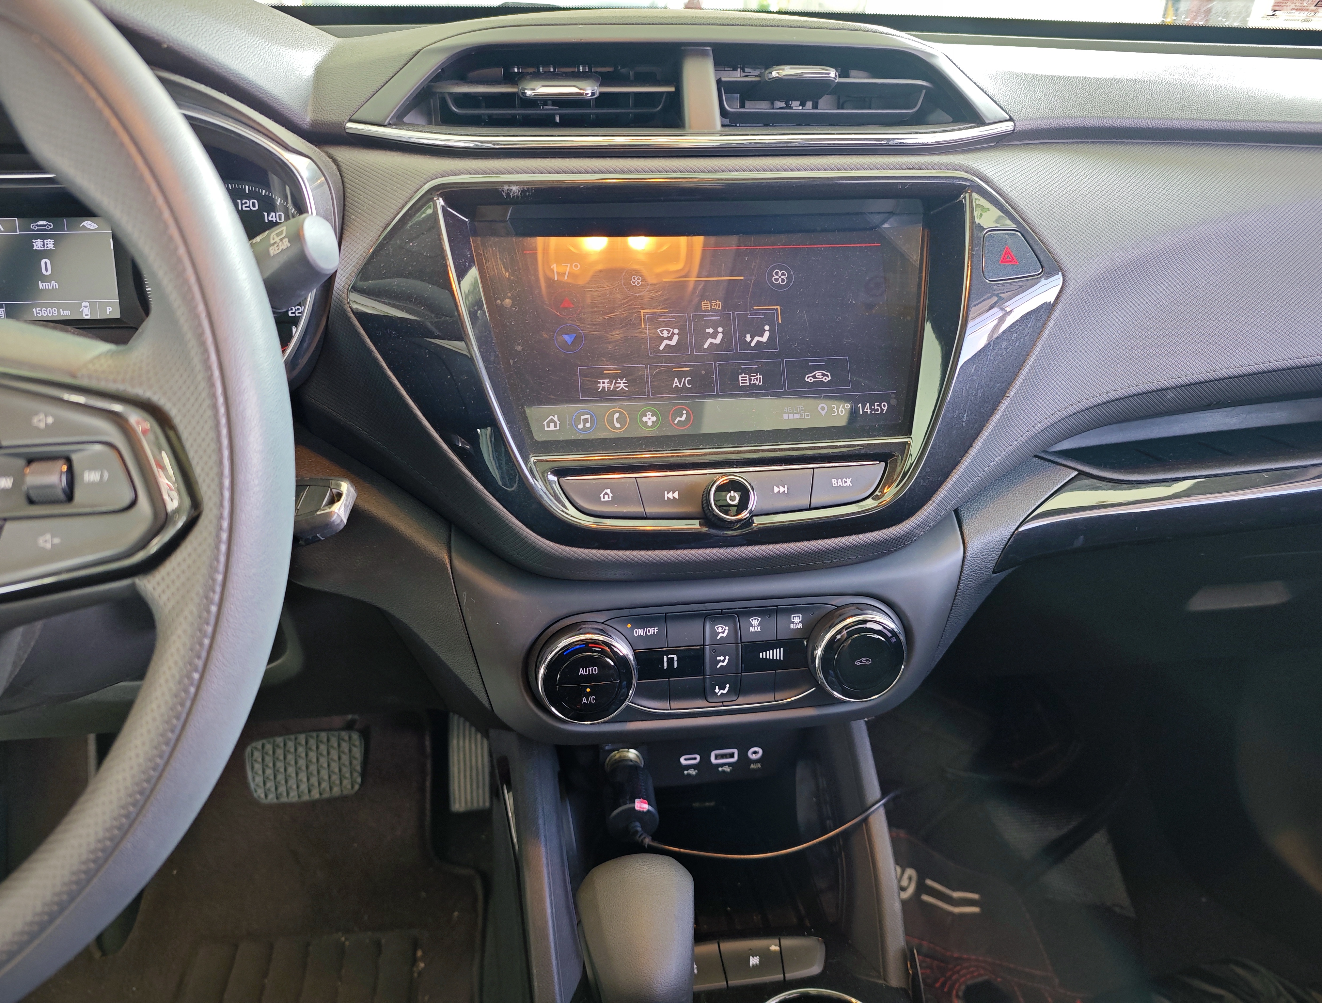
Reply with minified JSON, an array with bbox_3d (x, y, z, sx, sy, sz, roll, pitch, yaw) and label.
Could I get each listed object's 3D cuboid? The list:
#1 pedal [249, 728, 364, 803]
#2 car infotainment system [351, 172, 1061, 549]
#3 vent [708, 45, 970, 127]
[{"bbox_3d":[-0.322,0.238,0.800,0.102,0.058,0.022,-3,-9,-7],"label":"pedal"},{"bbox_3d":[0.026,-0.068,0.430,0.340,0.176,0.050,-3,-1,-7],"label":"car infotainment system"},{"bbox_3d":[0.093,-0.217,0.465,0.136,0.039,0.040,-3,21,-7],"label":"vent"}]

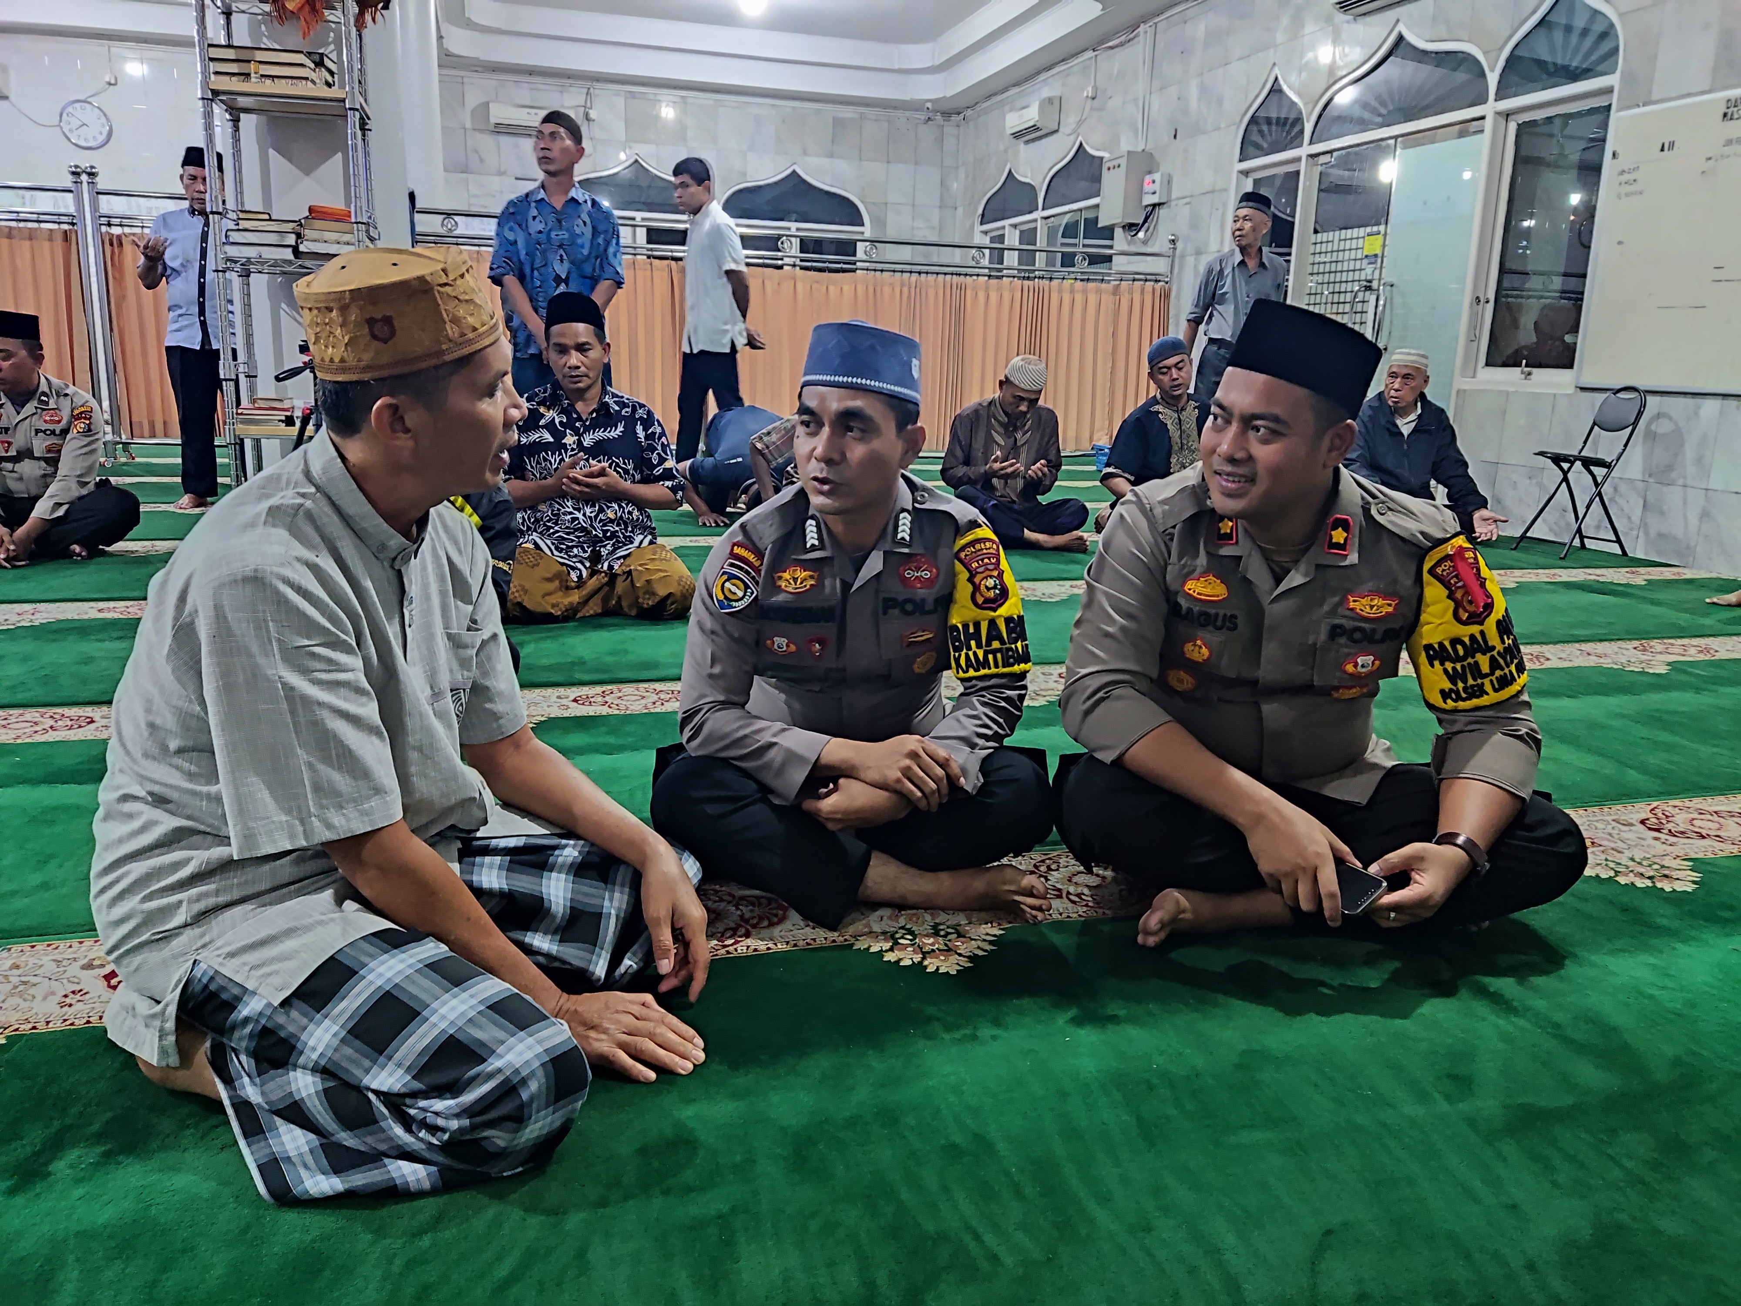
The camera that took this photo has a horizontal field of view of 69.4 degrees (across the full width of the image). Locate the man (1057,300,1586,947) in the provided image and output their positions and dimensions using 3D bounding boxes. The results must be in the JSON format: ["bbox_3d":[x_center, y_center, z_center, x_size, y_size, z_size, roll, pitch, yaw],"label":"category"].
[{"bbox_3d":[0.683,-0.089,1.966,0.740,0.865,0.660,4,13,11],"label":"man"}]

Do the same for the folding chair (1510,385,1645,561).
[{"bbox_3d":[3.338,-0.854,5.903,0.410,0.780,0.310,-2,14,-16],"label":"folding chair"}]

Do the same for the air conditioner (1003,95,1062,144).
[{"bbox_3d":[1.540,-5.017,11.842,0.210,0.290,0.810,-2,14,-16],"label":"air conditioner"}]

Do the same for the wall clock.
[{"bbox_3d":[-6.883,-4.631,11.022,0.400,0.400,0.050,-2,14,-17],"label":"wall clock"}]

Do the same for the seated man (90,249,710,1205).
[{"bbox_3d":[-0.486,0.018,1.363,0.660,0.860,0.600,4,13,9],"label":"seated man"}]

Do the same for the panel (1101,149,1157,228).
[{"bbox_3d":[2.070,-3.747,10.186,0.220,0.540,0.400,-2,14,-16],"label":"panel"}]

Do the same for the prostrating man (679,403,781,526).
[{"bbox_3d":[-0.602,-0.954,6.250,0.600,0.540,0.950,-1,13,-14],"label":"prostrating man"}]

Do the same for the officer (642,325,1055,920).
[{"bbox_3d":[-0.027,-0.090,1.981,0.610,0.820,0.650,1,13,-4],"label":"officer"}]

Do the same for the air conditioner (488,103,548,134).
[{"bbox_3d":[-3.376,-5.308,12.598,0.810,0.280,0.210,-2,14,-16],"label":"air conditioner"}]

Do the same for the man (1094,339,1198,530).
[{"bbox_3d":[1.297,-0.885,5.380,0.660,0.910,0.640,0,13,-8],"label":"man"}]

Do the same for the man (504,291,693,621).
[{"bbox_3d":[-0.881,-0.647,3.993,0.590,0.945,0.650,-1,13,-12],"label":"man"}]

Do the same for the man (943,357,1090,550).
[{"bbox_3d":[0.647,-0.890,5.538,0.630,0.810,0.650,-1,13,-12],"label":"man"}]

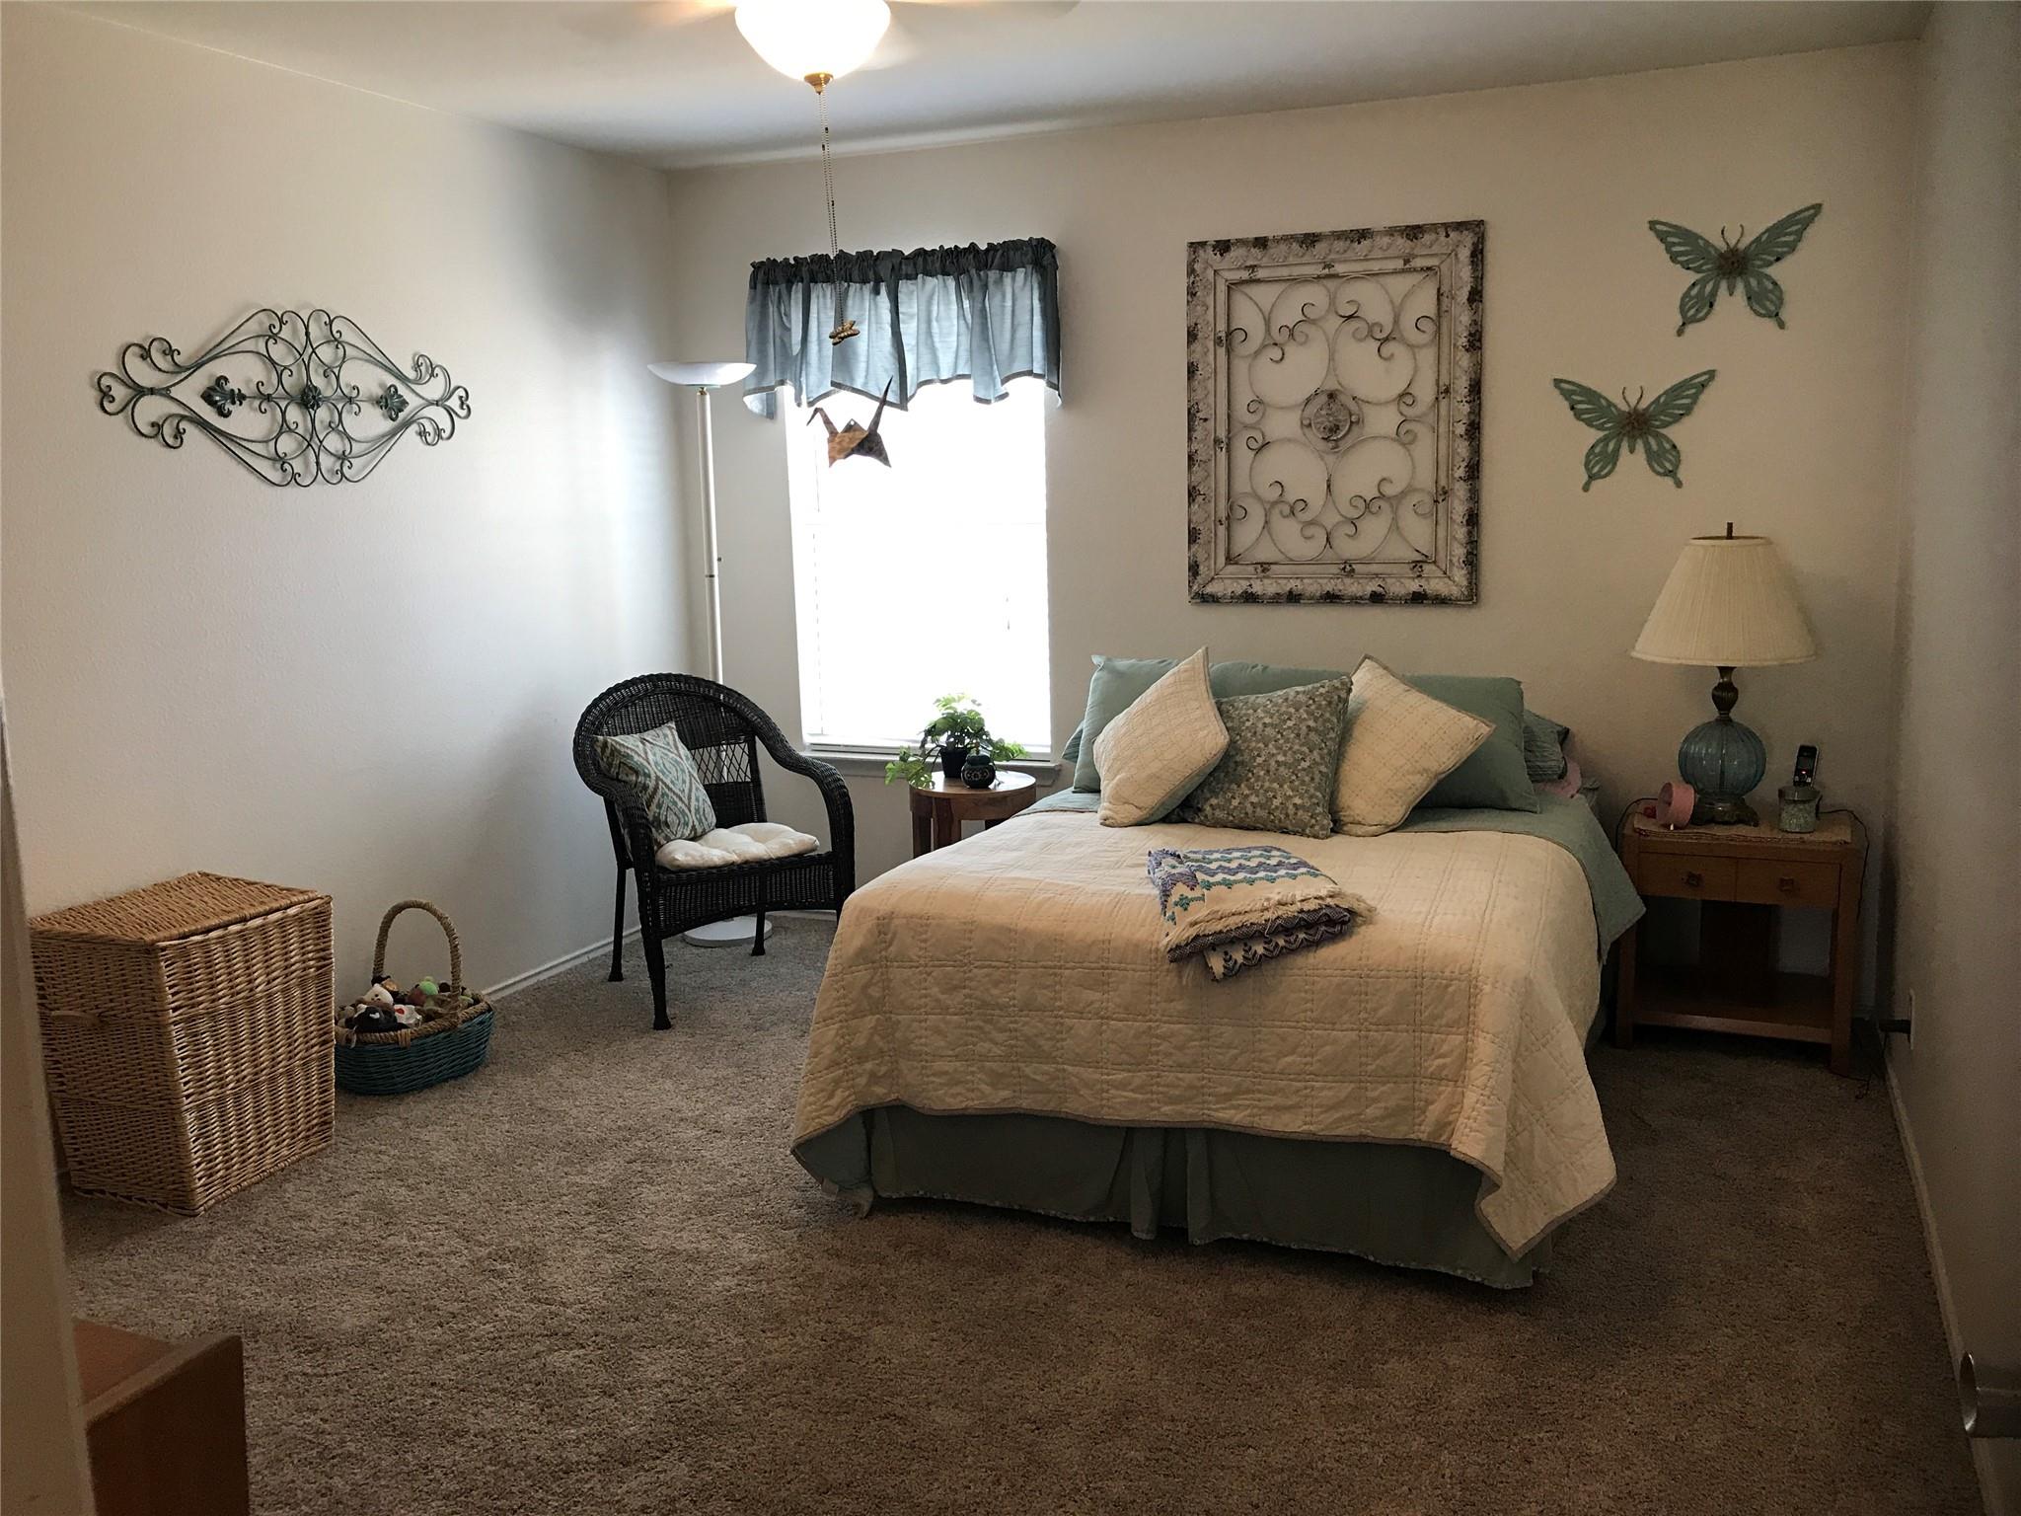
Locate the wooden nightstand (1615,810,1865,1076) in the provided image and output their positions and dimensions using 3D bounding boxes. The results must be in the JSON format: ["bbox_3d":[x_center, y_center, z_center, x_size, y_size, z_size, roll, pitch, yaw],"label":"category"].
[{"bbox_3d":[1.933,0.474,4.360,0.578,0.587,0.365,3,11,24],"label":"wooden nightstand"}]

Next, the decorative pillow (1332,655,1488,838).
[{"bbox_3d":[0.985,-0.001,4.280,0.425,0.395,0.152,35,-10,33],"label":"decorative pillow"}]

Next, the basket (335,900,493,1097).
[{"bbox_3d":[-1.526,0.587,4.177,0.330,0.440,0.395,3,11,24],"label":"basket"}]

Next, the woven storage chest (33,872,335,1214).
[{"bbox_3d":[-1.783,0.620,3.604,0.400,0.590,0.420,3,11,24],"label":"woven storage chest"}]

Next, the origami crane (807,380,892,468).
[{"bbox_3d":[-0.283,-0.590,2.887,0.132,0.150,0.096,3,11,25],"label":"origami crane"}]

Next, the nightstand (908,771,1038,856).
[{"bbox_3d":[-0.111,0.370,5.260,0.405,0.588,0.405,3,11,24],"label":"nightstand"}]

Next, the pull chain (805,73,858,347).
[{"bbox_3d":[-0.309,-0.939,2.812,0.076,0.456,0.051,3,11,24],"label":"pull chain"}]

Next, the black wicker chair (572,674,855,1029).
[{"bbox_3d":[-0.950,0.248,5.048,0.669,0.942,0.709,-7,11,-29],"label":"black wicker chair"}]

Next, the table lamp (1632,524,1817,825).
[{"bbox_3d":[1.771,-0.203,4.037,0.415,0.742,0.415,3,11,24],"label":"table lamp"}]

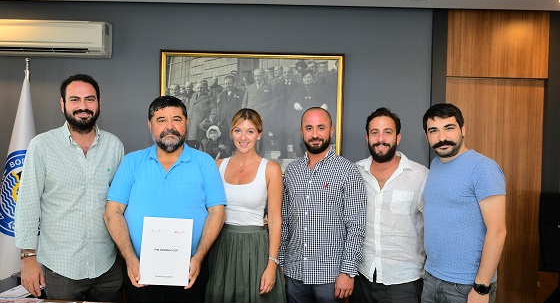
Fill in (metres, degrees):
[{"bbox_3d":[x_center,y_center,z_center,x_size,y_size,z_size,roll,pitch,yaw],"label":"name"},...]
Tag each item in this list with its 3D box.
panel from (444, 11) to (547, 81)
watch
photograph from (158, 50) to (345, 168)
[{"bbox_3d":[1.801,-0.886,4.250,0.835,0.570,0.040,2,1,2],"label":"panel"},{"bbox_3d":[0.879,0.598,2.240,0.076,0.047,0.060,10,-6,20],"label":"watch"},{"bbox_3d":[-0.241,-0.306,4.280,1.540,1.045,0.045,2,1,2],"label":"photograph"}]

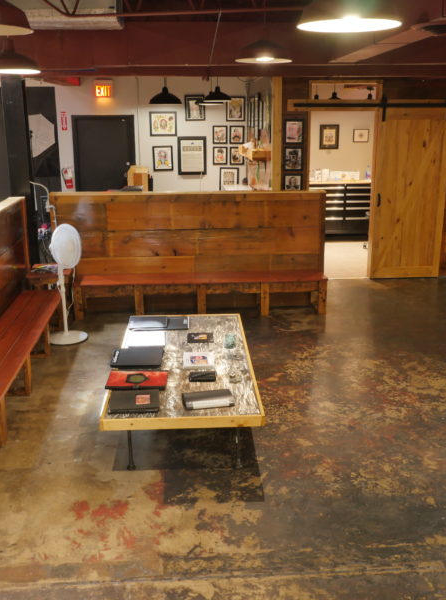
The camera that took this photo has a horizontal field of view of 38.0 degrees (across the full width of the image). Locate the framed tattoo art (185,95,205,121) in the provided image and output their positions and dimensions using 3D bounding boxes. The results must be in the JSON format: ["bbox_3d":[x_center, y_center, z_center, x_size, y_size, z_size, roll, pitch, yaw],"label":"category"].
[{"bbox_3d":[-0.476,-3.318,11.210,0.335,0.429,0.030,-2,15,-5],"label":"framed tattoo art"}]

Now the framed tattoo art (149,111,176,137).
[{"bbox_3d":[-1.030,-3.049,11.233,0.468,0.409,0.030,-2,15,-5],"label":"framed tattoo art"}]

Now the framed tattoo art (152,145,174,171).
[{"bbox_3d":[-1.172,-2.768,12.695,0.382,0.474,0.030,-1,15,-3],"label":"framed tattoo art"}]

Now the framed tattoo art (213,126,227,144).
[{"bbox_3d":[-0.048,-3.219,12.648,0.282,0.343,0.030,-1,15,-3],"label":"framed tattoo art"}]

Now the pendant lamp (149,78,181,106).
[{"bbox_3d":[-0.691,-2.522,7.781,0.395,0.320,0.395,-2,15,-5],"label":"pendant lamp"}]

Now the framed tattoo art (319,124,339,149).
[{"bbox_3d":[1.859,-2.828,11.247,0.337,0.410,0.030,-1,15,-3],"label":"framed tattoo art"}]

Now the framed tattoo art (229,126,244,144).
[{"bbox_3d":[0.284,-3.225,12.668,0.285,0.342,0.030,-1,15,-3],"label":"framed tattoo art"}]

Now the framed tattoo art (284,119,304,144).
[{"bbox_3d":[0.880,-2.073,7.971,0.250,0.299,0.030,-1,15,-3],"label":"framed tattoo art"}]

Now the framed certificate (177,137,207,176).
[{"bbox_3d":[-0.537,-2.538,11.419,0.500,0.663,0.030,-2,15,-5],"label":"framed certificate"}]

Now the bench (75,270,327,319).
[{"bbox_3d":[-0.215,-0.055,6.821,2.560,0.365,0.425,-2,15,-5],"label":"bench"}]

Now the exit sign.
[{"bbox_3d":[-2.262,-4.000,12.261,0.317,0.308,0.080,-1,15,-3],"label":"exit sign"}]

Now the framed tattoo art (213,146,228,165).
[{"bbox_3d":[-0.046,-2.832,12.753,0.273,0.337,0.030,-1,15,-3],"label":"framed tattoo art"}]

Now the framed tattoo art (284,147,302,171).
[{"bbox_3d":[0.863,-1.694,7.799,0.225,0.288,0.030,-2,15,-5],"label":"framed tattoo art"}]

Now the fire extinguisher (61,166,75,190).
[{"bbox_3d":[-2.917,-2.290,12.217,0.170,0.395,0.150,-1,15,-2],"label":"fire extinguisher"}]

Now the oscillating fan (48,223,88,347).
[{"bbox_3d":[-1.459,-0.161,5.923,0.390,1.065,0.400,7,17,25],"label":"oscillating fan"}]

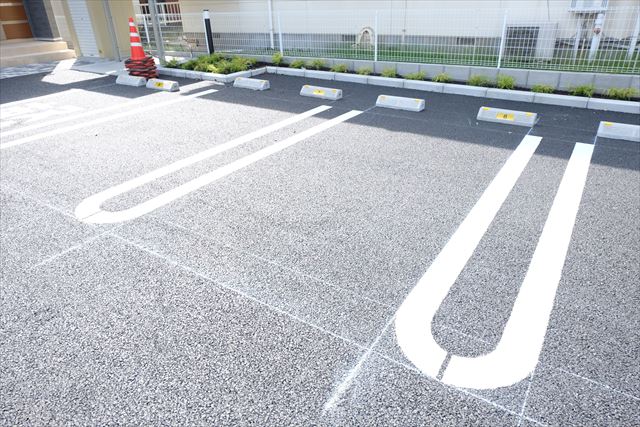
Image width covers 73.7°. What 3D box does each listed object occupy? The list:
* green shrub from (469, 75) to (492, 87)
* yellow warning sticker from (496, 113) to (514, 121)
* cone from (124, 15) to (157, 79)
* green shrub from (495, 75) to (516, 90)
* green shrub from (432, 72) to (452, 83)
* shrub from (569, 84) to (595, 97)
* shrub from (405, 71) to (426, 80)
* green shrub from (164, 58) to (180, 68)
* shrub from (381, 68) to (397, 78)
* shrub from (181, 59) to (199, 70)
[{"bbox_3d":[2.310,-1.913,6.165,0.310,0.180,0.270,16,32,30],"label":"green shrub"},{"bbox_3d":[2.056,-1.071,4.729,0.174,0.068,0.005,16,0,30],"label":"yellow warning sticker"},{"bbox_3d":[-3.289,-2.977,7.678,0.400,1.010,0.400,16,32,30],"label":"cone"},{"bbox_3d":[2.602,-1.826,5.953,0.260,0.210,0.250,16,32,30],"label":"green shrub"},{"bbox_3d":[1.845,-2.052,6.465,0.280,0.170,0.250,16,32,30],"label":"green shrub"},{"bbox_3d":[3.358,-1.578,5.482,0.300,0.175,0.270,16,32,30],"label":"shrub"},{"bbox_3d":[1.488,-2.161,6.700,0.350,0.160,0.280,16,32,30],"label":"shrub"},{"bbox_3d":[-2.869,-2.911,8.297,0.290,0.200,0.280,16,32,30],"label":"green shrub"},{"bbox_3d":[1.115,-2.283,6.940,0.260,0.170,0.240,-1,28,1],"label":"shrub"},{"bbox_3d":[-2.429,-2.767,7.979,0.330,0.220,0.320,16,32,30],"label":"shrub"}]

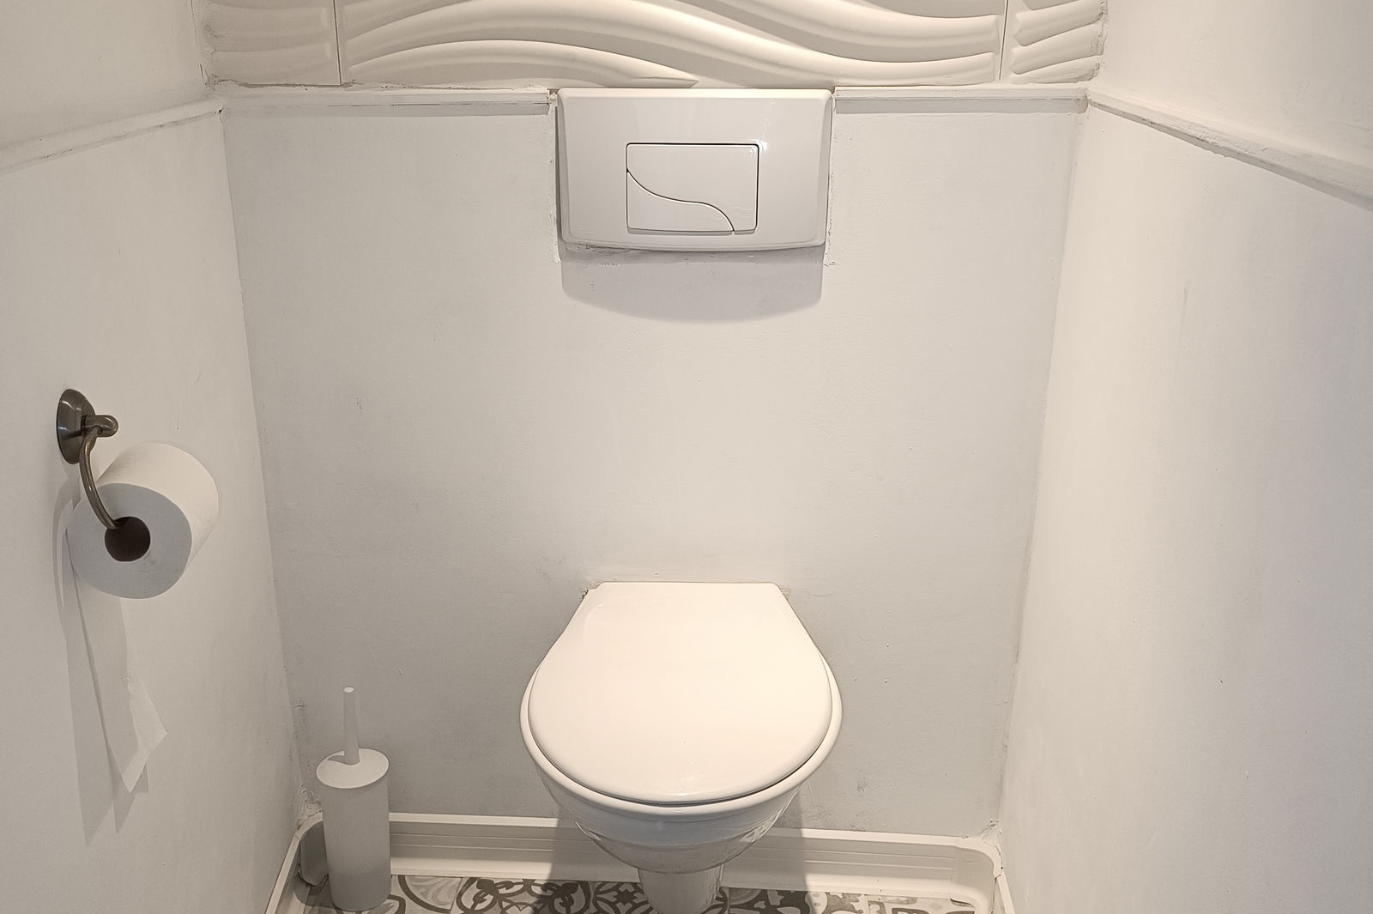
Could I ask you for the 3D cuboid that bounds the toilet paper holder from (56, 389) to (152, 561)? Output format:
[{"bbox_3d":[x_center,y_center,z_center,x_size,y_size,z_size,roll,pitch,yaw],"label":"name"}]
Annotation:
[{"bbox_3d":[-0.506,0.004,1.096,0.049,0.113,0.141,-1,20,-6],"label":"toilet paper holder"}]

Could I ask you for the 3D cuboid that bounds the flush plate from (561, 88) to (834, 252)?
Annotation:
[{"bbox_3d":[0.008,-0.350,1.552,0.328,0.190,0.031,2,20,3],"label":"flush plate"}]

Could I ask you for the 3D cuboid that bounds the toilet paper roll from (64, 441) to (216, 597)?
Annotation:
[{"bbox_3d":[-0.477,0.055,1.116,0.107,0.107,0.094,-1,20,-6],"label":"toilet paper roll"}]

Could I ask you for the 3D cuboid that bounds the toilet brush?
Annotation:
[{"bbox_3d":[-0.479,0.487,1.837,0.100,0.345,0.100,2,20,3],"label":"toilet brush"}]

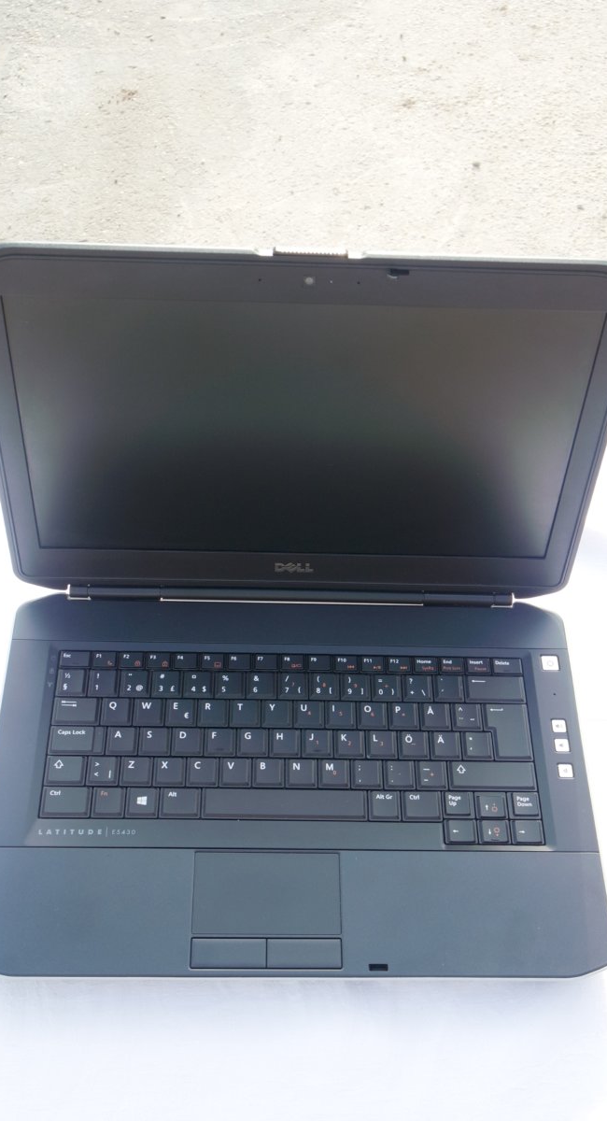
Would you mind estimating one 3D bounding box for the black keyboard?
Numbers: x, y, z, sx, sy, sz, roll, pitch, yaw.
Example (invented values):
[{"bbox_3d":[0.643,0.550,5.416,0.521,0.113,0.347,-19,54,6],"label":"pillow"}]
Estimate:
[{"bbox_3d":[-0.006,0.108,0.644,0.287,0.006,0.119,1,57,-3],"label":"black keyboard"}]

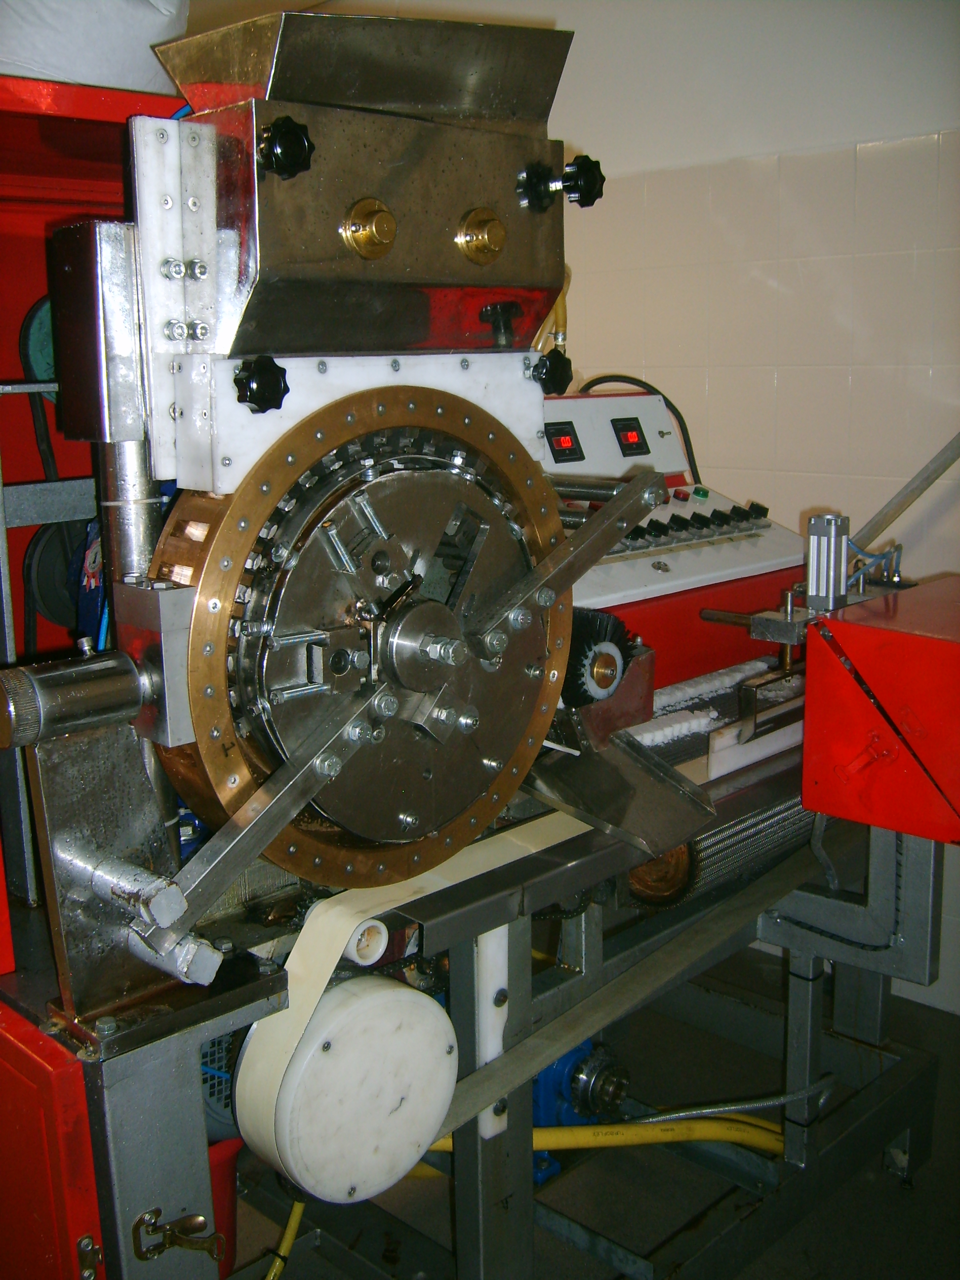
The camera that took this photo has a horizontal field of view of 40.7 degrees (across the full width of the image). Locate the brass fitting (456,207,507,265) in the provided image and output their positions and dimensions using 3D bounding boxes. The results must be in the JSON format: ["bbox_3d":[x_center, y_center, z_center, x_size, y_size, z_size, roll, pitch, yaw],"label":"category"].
[{"bbox_3d":[0.004,-0.390,1.250,0.052,0.052,0.031,-13,17,-42],"label":"brass fitting"}]

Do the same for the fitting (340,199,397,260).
[{"bbox_3d":[-0.095,-0.368,1.159,0.052,0.052,0.031,-13,17,-42],"label":"fitting"}]

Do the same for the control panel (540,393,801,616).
[{"bbox_3d":[0.175,-0.264,2.234,0.741,0.294,0.512,-13,17,-42],"label":"control panel"}]

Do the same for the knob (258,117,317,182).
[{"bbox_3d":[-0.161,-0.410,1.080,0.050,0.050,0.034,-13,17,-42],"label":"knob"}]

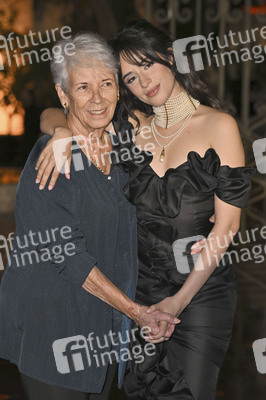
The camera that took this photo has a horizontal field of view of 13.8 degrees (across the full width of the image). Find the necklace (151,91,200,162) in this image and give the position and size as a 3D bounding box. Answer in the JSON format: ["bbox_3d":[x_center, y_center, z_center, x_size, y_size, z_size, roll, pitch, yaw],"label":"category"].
[{"bbox_3d":[0.112,-0.191,2.850,0.125,0.180,0.135,-1,6,23],"label":"necklace"}]

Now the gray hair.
[{"bbox_3d":[-0.123,-0.345,2.780,0.165,0.165,0.195,-5,6,-21],"label":"gray hair"}]

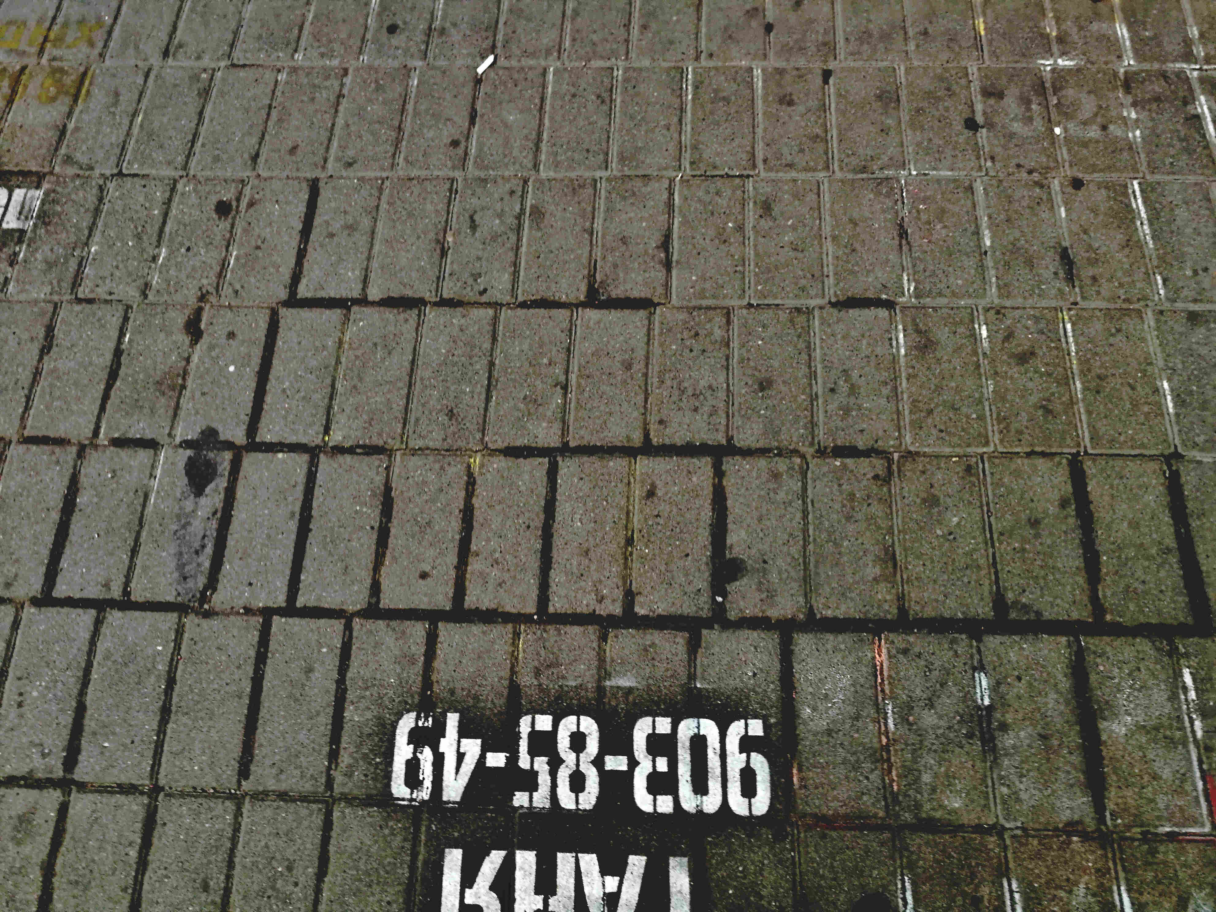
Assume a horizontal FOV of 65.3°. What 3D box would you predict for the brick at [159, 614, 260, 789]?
[{"bbox_3d":[-0.462,0.297,1.141,0.098,0.060,0.199,0,71,6],"label":"brick"}]

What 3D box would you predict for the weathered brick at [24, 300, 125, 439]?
[{"bbox_3d":[-0.730,-0.108,1.337,0.099,0.060,0.200,1,69,4],"label":"weathered brick"}]

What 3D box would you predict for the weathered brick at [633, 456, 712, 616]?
[{"bbox_3d":[0.084,0.107,1.205,0.099,0.060,0.200,1,69,4],"label":"weathered brick"}]

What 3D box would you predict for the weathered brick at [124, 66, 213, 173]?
[{"bbox_3d":[-0.648,-0.490,1.436,0.098,0.060,0.199,1,68,4],"label":"weathered brick"}]

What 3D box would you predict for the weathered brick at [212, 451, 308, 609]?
[{"bbox_3d":[-0.424,0.099,1.200,0.098,0.060,0.199,1,70,6],"label":"weathered brick"}]

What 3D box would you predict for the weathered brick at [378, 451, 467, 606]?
[{"bbox_3d":[-0.220,0.100,1.181,0.098,0.060,0.199,0,70,6],"label":"weathered brick"}]

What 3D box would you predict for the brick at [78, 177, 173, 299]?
[{"bbox_3d":[-0.686,-0.304,1.387,0.097,0.060,0.198,1,68,5],"label":"brick"}]

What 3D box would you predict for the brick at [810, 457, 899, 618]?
[{"bbox_3d":[0.287,0.103,1.126,0.098,0.060,0.199,0,69,6],"label":"brick"}]

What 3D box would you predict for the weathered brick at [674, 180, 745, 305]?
[{"bbox_3d":[0.147,-0.294,1.358,0.099,0.060,0.200,1,69,4],"label":"weathered brick"}]

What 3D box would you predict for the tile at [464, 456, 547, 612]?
[{"bbox_3d":[-0.122,0.103,1.179,0.097,0.060,0.198,1,68,5],"label":"tile"}]

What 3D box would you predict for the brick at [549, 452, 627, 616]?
[{"bbox_3d":[-0.017,0.101,1.160,0.098,0.060,0.199,0,69,6],"label":"brick"}]

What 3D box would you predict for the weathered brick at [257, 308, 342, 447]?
[{"bbox_3d":[-0.397,-0.097,1.266,0.098,0.060,0.199,1,69,5],"label":"weathered brick"}]

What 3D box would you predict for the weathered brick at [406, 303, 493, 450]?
[{"bbox_3d":[-0.205,-0.097,1.302,0.099,0.060,0.200,1,69,4],"label":"weathered brick"}]

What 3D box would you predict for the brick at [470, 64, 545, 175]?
[{"bbox_3d":[-0.144,-0.484,1.418,0.097,0.060,0.198,1,68,5],"label":"brick"}]

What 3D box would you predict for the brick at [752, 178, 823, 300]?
[{"bbox_3d":[0.242,-0.284,1.308,0.097,0.060,0.198,1,68,5],"label":"brick"}]

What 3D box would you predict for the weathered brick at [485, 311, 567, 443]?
[{"bbox_3d":[-0.098,-0.094,1.257,0.097,0.060,0.198,1,68,5],"label":"weathered brick"}]

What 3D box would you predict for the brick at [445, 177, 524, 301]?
[{"bbox_3d":[-0.173,-0.299,1.378,0.099,0.060,0.200,1,69,4],"label":"brick"}]

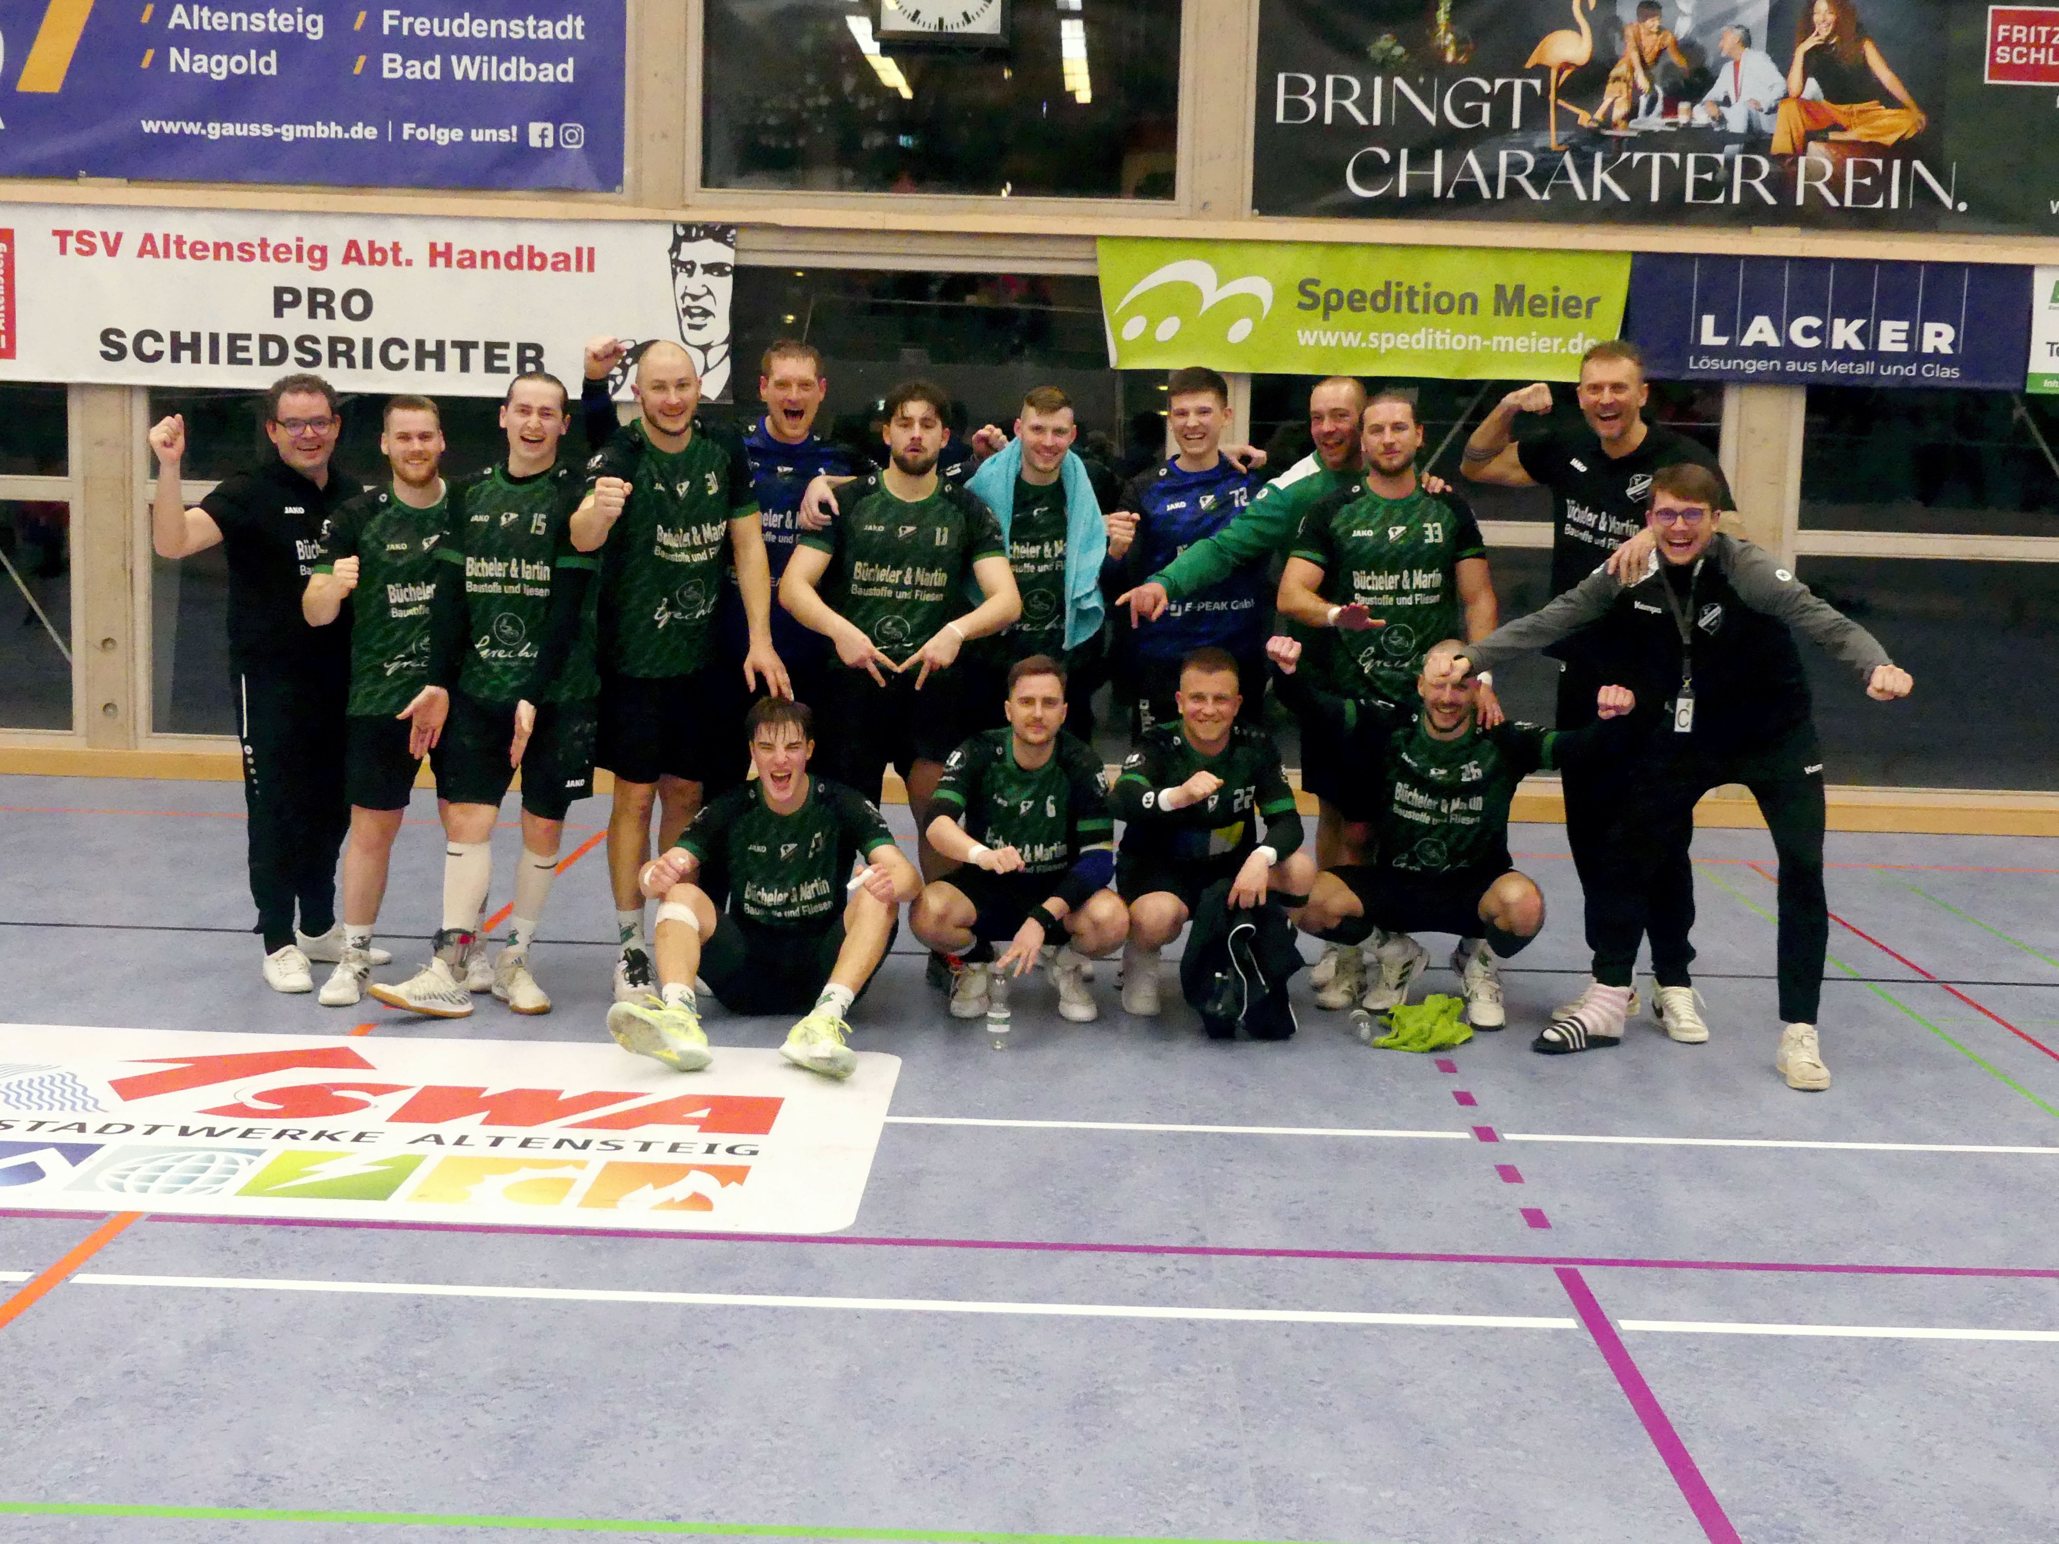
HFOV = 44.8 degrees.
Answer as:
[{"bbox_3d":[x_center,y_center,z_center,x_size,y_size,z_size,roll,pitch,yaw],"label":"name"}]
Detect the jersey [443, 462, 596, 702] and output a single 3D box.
[{"bbox_3d":[-1.481,-0.546,7.245,0.450,0.700,0.280,3,7,13],"label":"jersey"}]

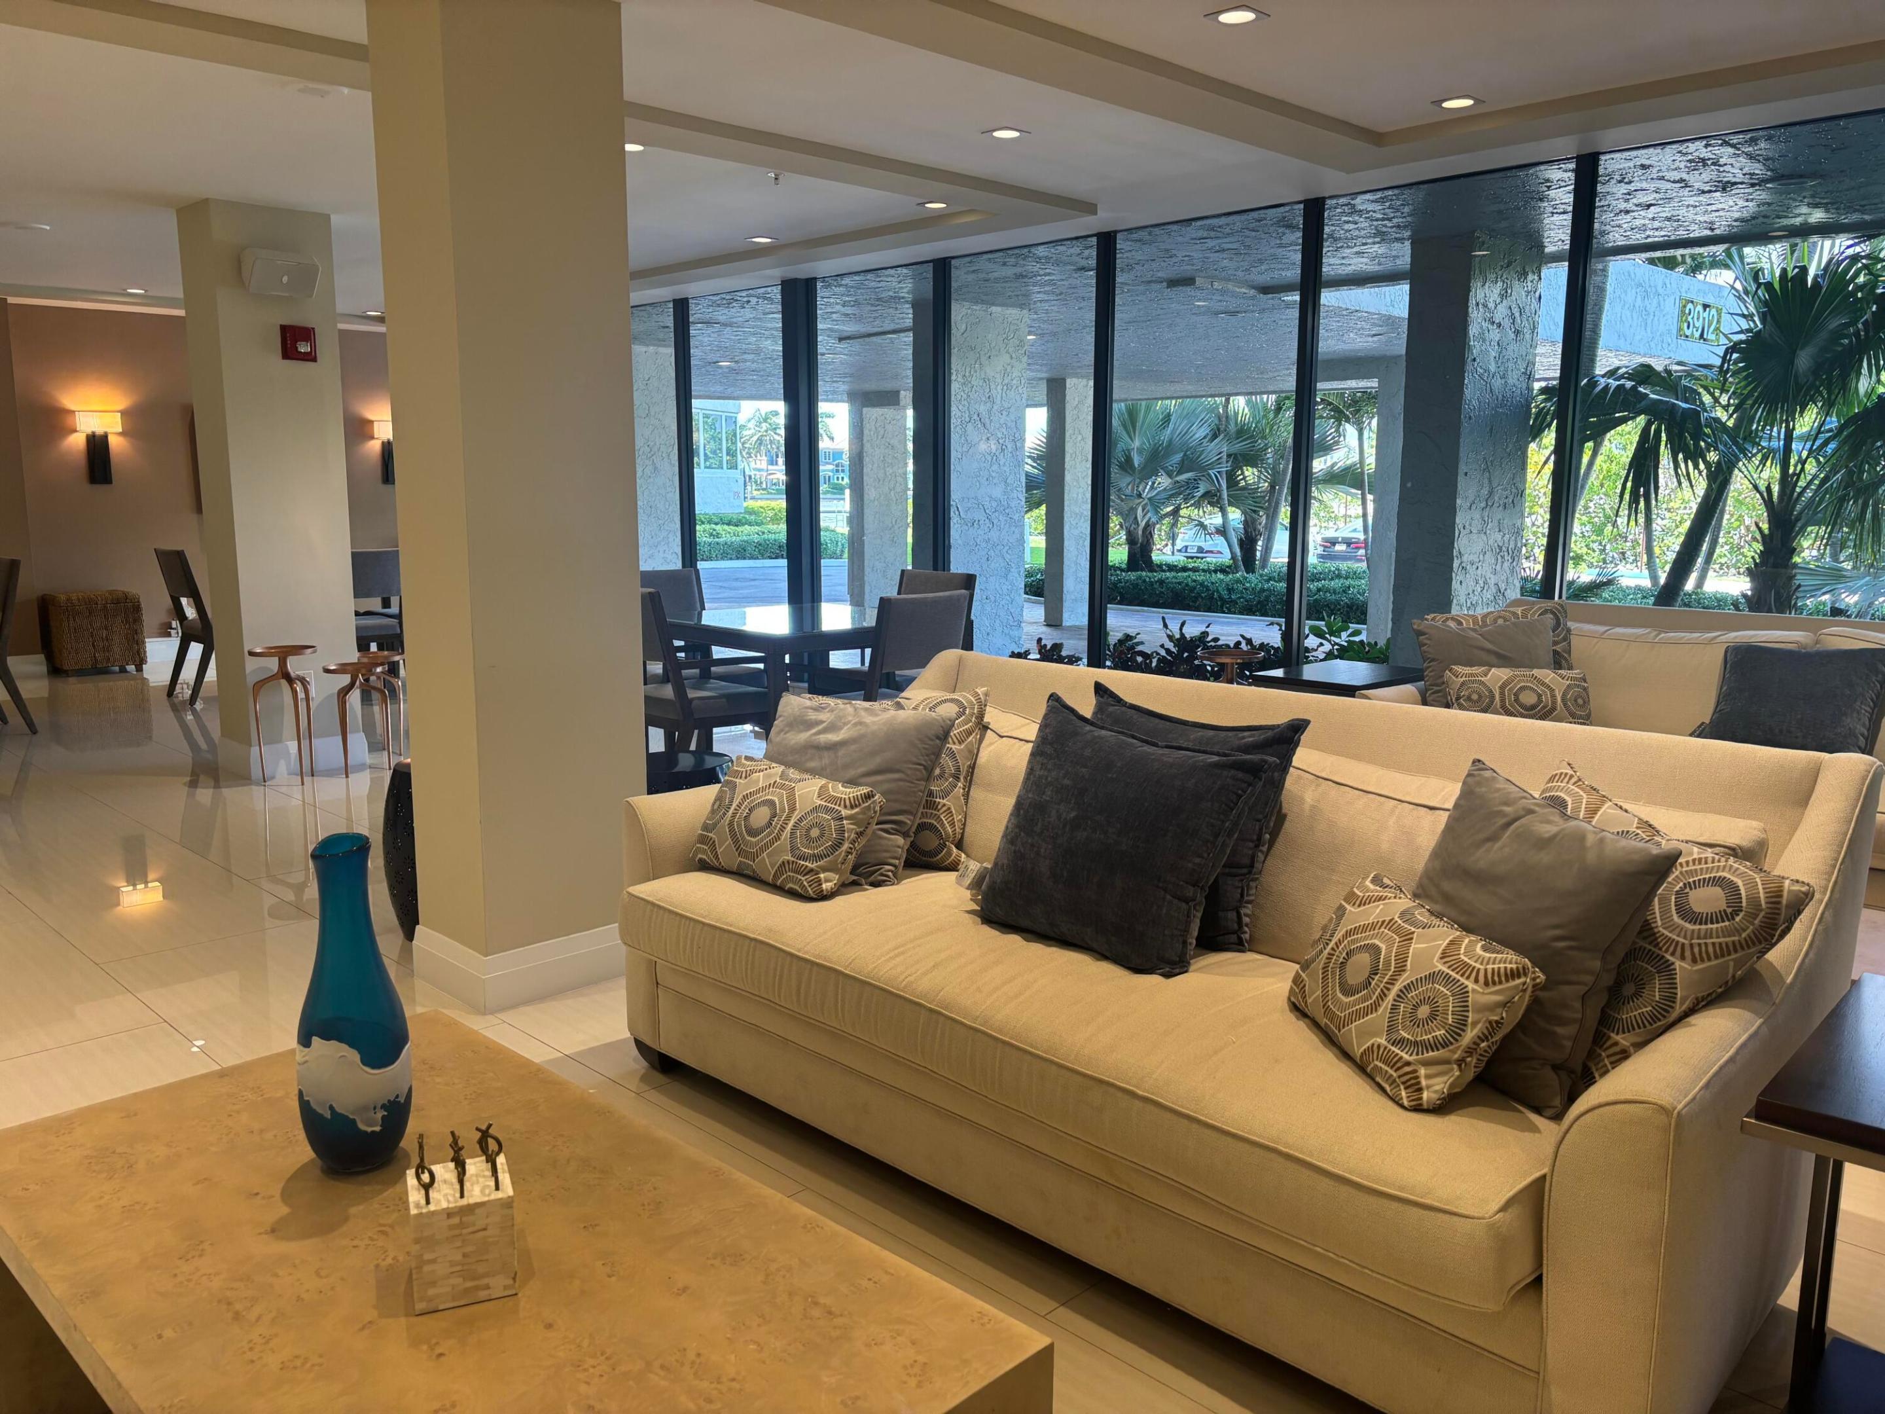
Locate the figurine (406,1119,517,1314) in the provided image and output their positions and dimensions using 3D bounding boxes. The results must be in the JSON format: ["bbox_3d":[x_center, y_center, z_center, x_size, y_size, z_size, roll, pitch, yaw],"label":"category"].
[{"bbox_3d":[-0.562,0.588,1.650,0.111,0.171,0.111,-3,10,-22],"label":"figurine"}]

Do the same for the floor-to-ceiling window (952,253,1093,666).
[{"bbox_3d":[0.380,-1.046,7.212,0.080,2.496,0.978,-9,13,-44],"label":"floor-to-ceiling window"}]

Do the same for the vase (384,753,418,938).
[{"bbox_3d":[-1.501,0.442,4.235,0.335,0.515,0.335,-9,13,-44],"label":"vase"}]

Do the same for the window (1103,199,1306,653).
[{"bbox_3d":[1.216,-1.010,6.792,0.090,2.550,1.100,-9,13,-44],"label":"window"}]

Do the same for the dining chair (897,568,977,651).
[{"bbox_3d":[-0.217,-0.133,6.447,0.612,0.933,0.476,-9,13,-44],"label":"dining chair"}]

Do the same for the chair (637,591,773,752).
[{"bbox_3d":[-1.060,-0.039,5.847,0.612,0.933,0.476,-9,13,-44],"label":"chair"}]

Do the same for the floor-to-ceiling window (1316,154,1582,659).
[{"bbox_3d":[2.031,-0.878,5.977,0.090,2.550,1.100,-9,13,-44],"label":"floor-to-ceiling window"}]

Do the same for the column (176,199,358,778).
[{"bbox_3d":[-3.047,-0.953,6.505,0.535,2.516,0.382,-9,13,-44],"label":"column"}]

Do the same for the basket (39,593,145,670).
[{"bbox_3d":[-6.035,-0.524,10.052,0.520,0.560,0.480,-9,13,-44],"label":"basket"}]

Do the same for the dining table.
[{"bbox_3d":[-0.613,-0.019,6.333,1.080,0.757,1.080,-9,13,-44],"label":"dining table"}]

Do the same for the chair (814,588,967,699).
[{"bbox_3d":[-0.235,-0.004,5.702,0.520,0.930,0.580,-9,13,-44],"label":"chair"}]

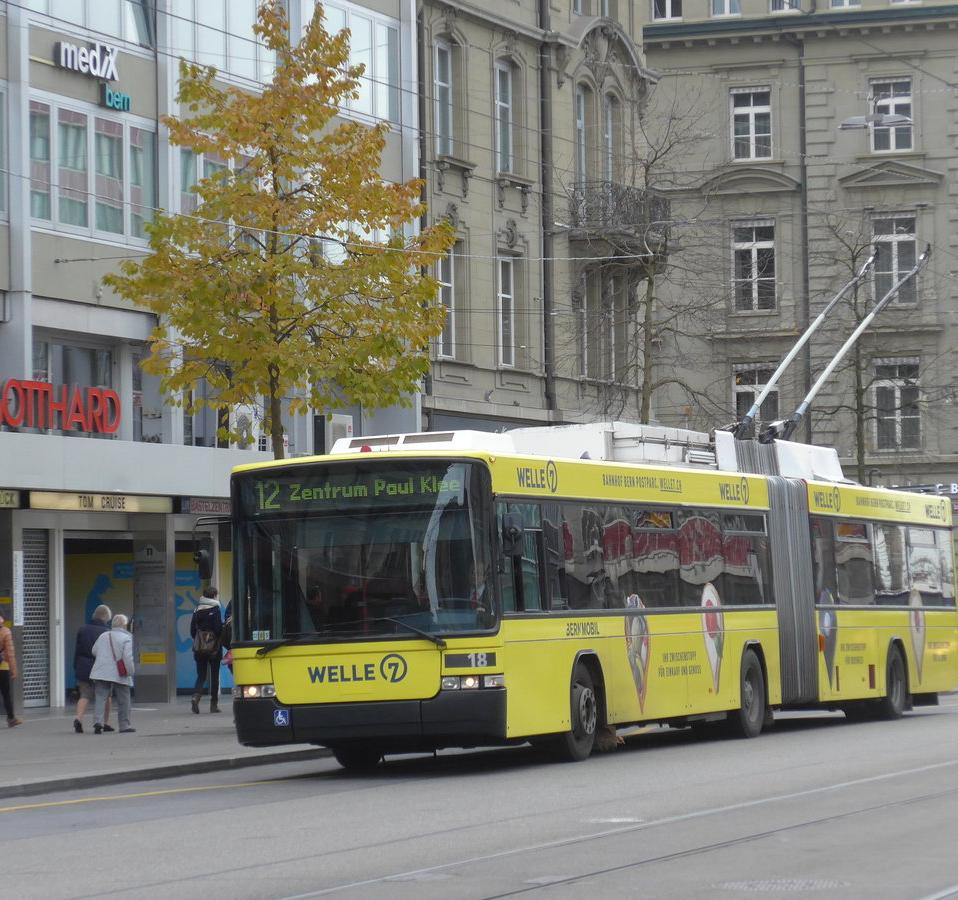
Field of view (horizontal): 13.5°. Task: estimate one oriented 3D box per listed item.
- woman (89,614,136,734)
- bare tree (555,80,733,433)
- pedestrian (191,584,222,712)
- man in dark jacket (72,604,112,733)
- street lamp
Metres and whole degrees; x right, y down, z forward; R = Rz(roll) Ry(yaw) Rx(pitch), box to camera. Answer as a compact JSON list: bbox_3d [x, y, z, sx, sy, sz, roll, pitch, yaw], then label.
[{"bbox_3d":[-4.482,2.736,49.600,0.500,1.449,0.420,-2,-3,30],"label":"woman"},{"bbox_3d":[2.378,-0.800,59.000,2.800,8.900,2.800,-2,-2,19],"label":"bare tree"},{"bbox_3d":[-3.715,2.730,55.300,0.460,1.725,0.420,-2,-2,19],"label":"pedestrian"},{"bbox_3d":[-4.746,2.683,49.800,0.500,1.559,0.420,-2,-3,30],"label":"man in dark jacket"},{"bbox_3d":[5.978,-4.941,61.000,1.170,0.270,0.360,-2,-2,19],"label":"street lamp"}]

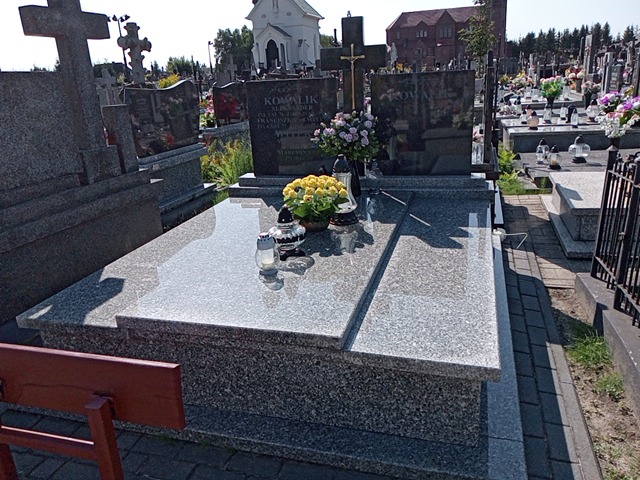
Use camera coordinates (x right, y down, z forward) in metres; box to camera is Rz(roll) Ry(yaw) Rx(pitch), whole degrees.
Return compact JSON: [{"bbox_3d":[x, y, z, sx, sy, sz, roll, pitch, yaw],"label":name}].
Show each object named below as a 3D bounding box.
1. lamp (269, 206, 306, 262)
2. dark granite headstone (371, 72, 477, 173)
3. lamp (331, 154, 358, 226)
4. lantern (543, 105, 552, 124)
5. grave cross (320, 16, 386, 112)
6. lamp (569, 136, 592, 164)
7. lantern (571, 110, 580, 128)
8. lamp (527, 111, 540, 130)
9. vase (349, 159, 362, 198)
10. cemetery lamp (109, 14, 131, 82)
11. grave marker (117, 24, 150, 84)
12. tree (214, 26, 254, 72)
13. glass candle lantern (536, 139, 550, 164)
[{"bbox_3d":[-0.164,-0.041,2.640,0.189,0.267,0.189,-3,19,1],"label":"lamp"},{"bbox_3d":[0.733,-0.825,3.729,0.712,0.725,0.080,2,20,16],"label":"dark granite headstone"},{"bbox_3d":[0.138,-0.302,3.050,0.165,0.400,0.165,2,20,16],"label":"lamp"},{"bbox_3d":[3.002,-1.654,6.800,0.115,0.238,0.115,2,20,16],"label":"lantern"},{"bbox_3d":[0.266,-1.028,3.804,0.472,1.114,0.090,2,20,16],"label":"grave cross"},{"bbox_3d":[3.083,-1.085,6.146,0.229,0.330,0.229,3,20,17],"label":"lamp"},{"bbox_3d":[3.546,-1.687,7.191,0.091,0.258,0.091,3,20,17],"label":"lantern"},{"bbox_3d":[2.992,-1.675,7.250,0.157,0.255,0.157,3,20,17],"label":"lamp"},{"bbox_3d":[0.244,-0.450,3.639,0.105,0.285,0.105,2,20,16],"label":"vase"},{"bbox_3d":[-16.703,-15.983,44.364,2.000,5.926,1.300,-10,20,-17],"label":"cemetery lamp"},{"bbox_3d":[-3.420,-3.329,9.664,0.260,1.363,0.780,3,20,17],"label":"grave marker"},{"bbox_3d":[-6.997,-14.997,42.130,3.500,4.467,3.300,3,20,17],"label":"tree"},{"bbox_3d":[2.743,-1.110,6.364,0.147,0.271,0.147,3,20,17],"label":"glass candle lantern"}]

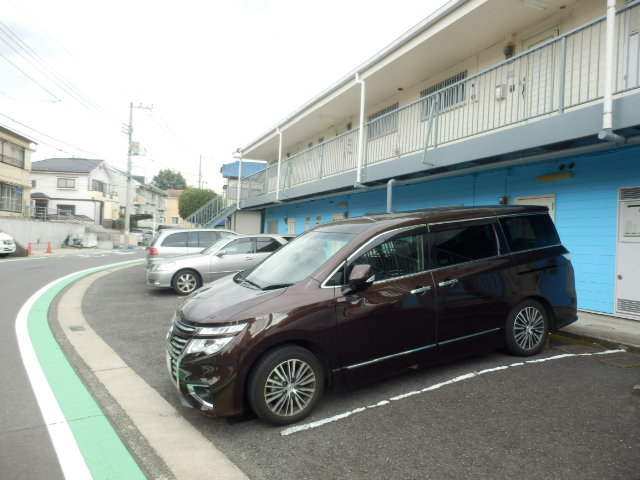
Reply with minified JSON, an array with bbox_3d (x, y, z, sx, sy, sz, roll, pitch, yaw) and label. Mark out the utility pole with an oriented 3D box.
[{"bbox_3d":[-15.801,-5.498,38.000,2.500,12.500,0.900,2,-1,-3],"label":"utility pole"}]

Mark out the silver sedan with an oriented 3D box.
[{"bbox_3d":[-2.421,0.628,12.736,4.800,1.460,1.790,-3,2,-24],"label":"silver sedan"}]

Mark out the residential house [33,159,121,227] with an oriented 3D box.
[{"bbox_3d":[-28.000,-5.374,50.400,8.600,7.400,6.000,3,-1,11],"label":"residential house"}]

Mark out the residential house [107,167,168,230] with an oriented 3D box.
[{"bbox_3d":[-26.300,-4.656,61.500,7.600,8.800,13.500,3,-1,-5],"label":"residential house"}]

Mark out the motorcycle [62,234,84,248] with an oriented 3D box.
[{"bbox_3d":[-19.722,0.096,35.500,1.700,1.100,0.660,3,-1,-15],"label":"motorcycle"}]

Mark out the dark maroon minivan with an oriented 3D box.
[{"bbox_3d":[0.701,0.600,5.329,4.930,1.810,1.870,-6,3,-25],"label":"dark maroon minivan"}]

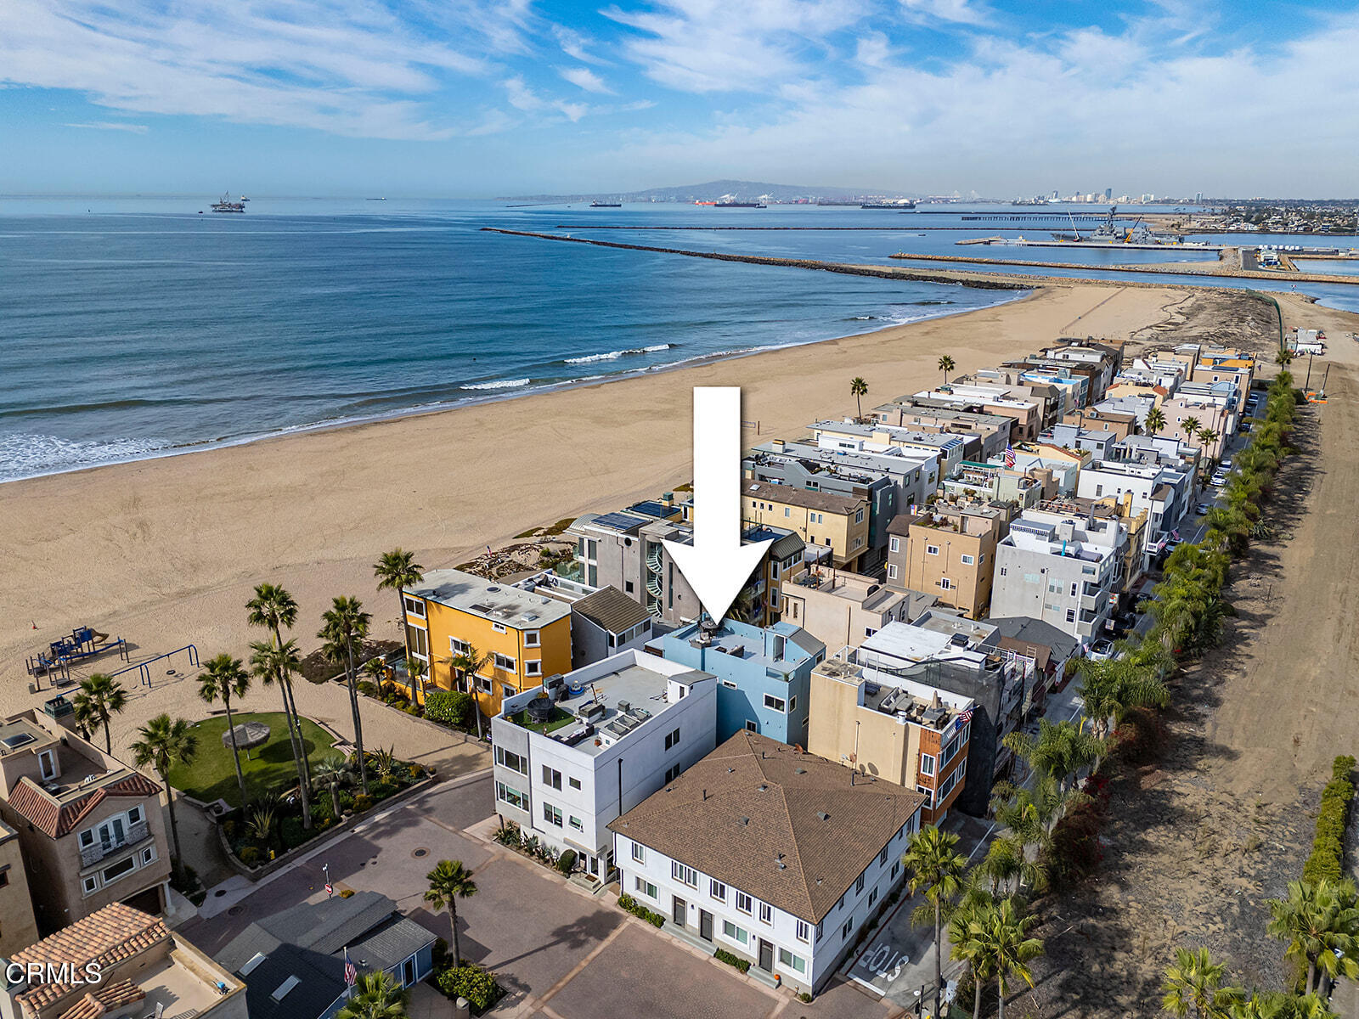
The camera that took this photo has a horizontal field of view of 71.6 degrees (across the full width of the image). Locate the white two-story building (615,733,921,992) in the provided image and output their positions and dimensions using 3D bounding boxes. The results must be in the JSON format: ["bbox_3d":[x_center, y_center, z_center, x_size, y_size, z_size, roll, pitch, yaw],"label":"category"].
[{"bbox_3d":[6.474,22.250,65.460,15.700,7.500,15.900,14,23,35],"label":"white two-story building"}]

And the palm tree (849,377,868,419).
[{"bbox_3d":[39.030,-22.518,203.571,3.873,12.024,3.873,12,21,34],"label":"palm tree"}]

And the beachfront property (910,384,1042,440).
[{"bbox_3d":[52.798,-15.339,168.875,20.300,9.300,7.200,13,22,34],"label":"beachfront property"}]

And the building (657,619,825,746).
[{"bbox_3d":[4.863,14.513,73.931,11.400,10.700,6.200,13,22,34],"label":"building"}]

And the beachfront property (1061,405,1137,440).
[{"bbox_3d":[71.216,-11.097,161.104,10.400,11.300,6.900,14,23,35],"label":"beachfront property"}]

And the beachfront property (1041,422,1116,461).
[{"bbox_3d":[62.505,-7.334,149.612,10.000,11.300,6.900,14,23,35],"label":"beachfront property"}]

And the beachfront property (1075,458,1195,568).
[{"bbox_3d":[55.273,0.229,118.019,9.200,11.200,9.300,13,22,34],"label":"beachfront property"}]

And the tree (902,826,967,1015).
[{"bbox_3d":[14.021,23.570,53.162,3.800,12.898,3.800,0,18,0],"label":"tree"}]

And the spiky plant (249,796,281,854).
[{"bbox_3d":[-30.318,23.146,68.817,2.300,2.700,2.300,14,23,35],"label":"spiky plant"}]

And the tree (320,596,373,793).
[{"bbox_3d":[-25.319,15.042,73.591,3.799,16.485,3.799,12,21,34],"label":"tree"}]

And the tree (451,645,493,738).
[{"bbox_3d":[-17.614,15.955,81.042,3.800,8.746,3.800,0,18,0],"label":"tree"}]

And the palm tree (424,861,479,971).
[{"bbox_3d":[-13.658,24.723,57.133,3.300,7.846,3.300,0,18,0],"label":"palm tree"}]

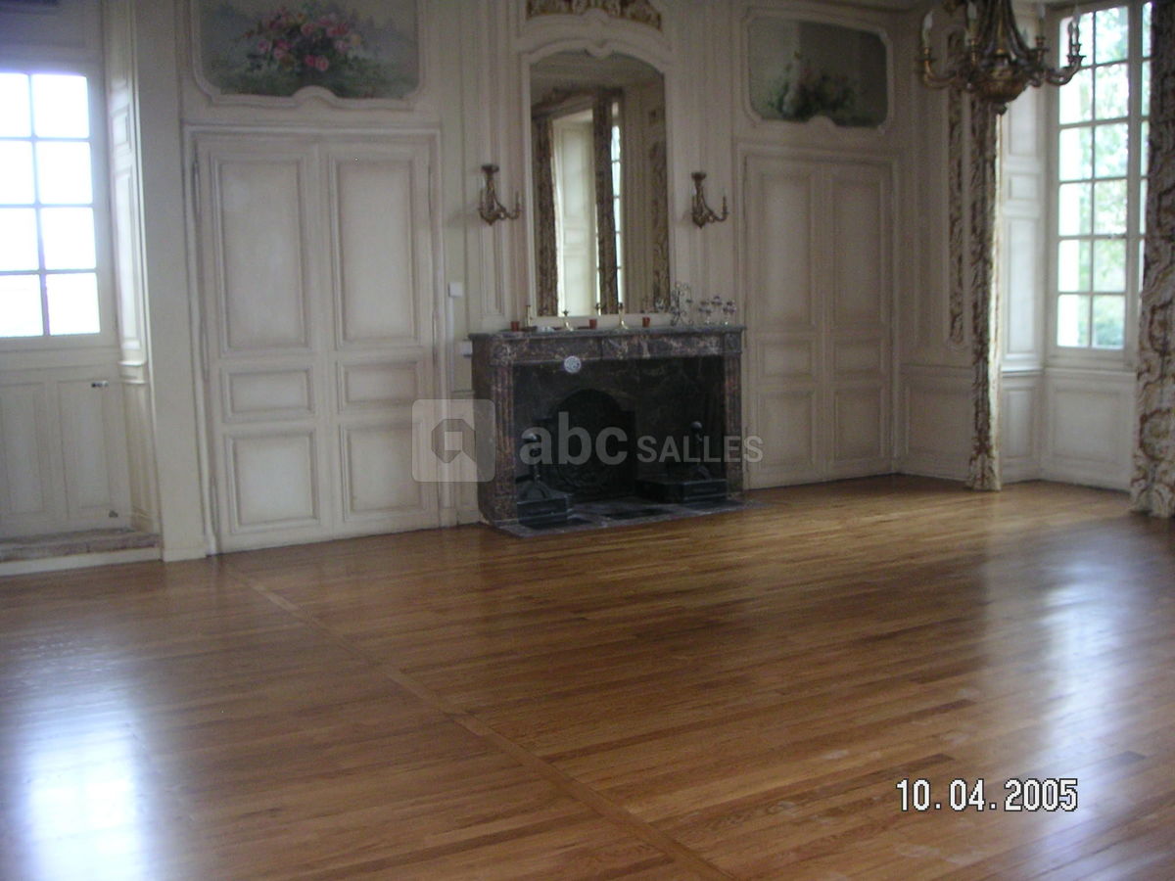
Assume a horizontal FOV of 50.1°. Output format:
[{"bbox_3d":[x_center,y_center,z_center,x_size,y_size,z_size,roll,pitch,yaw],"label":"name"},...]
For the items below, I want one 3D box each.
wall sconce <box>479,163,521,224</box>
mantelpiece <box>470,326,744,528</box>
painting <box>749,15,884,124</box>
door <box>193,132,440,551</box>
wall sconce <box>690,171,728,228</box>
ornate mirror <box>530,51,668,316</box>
[{"bbox_3d":[-0.561,-1.562,7.950,0.280,0.370,0.170,-5,8,-30],"label":"wall sconce"},{"bbox_3d":[0.184,-0.132,8.279,1.945,1.184,0.272,-5,8,-30],"label":"mantelpiece"},{"bbox_3d":[1.718,-2.688,9.230,1.330,0.725,0.050,-5,8,-30],"label":"painting"},{"bbox_3d":[-1.537,-0.576,7.385,1.390,2.352,0.071,-5,8,-30],"label":"door"},{"bbox_3d":[0.845,-1.676,8.755,0.280,0.370,0.170,-5,8,-30],"label":"wall sconce"},{"bbox_3d":[0.106,-1.713,8.392,1.054,1.740,0.050,-5,8,-30],"label":"ornate mirror"}]

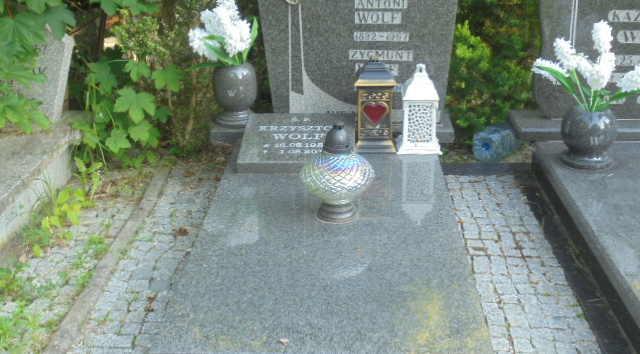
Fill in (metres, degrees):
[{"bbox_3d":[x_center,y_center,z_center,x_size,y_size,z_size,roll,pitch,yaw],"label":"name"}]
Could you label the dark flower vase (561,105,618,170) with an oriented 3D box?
[{"bbox_3d":[1.042,-0.167,3.106,0.213,0.230,0.213,0,22,3],"label":"dark flower vase"}]

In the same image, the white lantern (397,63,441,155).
[{"bbox_3d":[0.410,-0.285,3.259,0.170,0.356,0.160,0,22,3],"label":"white lantern"}]

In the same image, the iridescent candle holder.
[{"bbox_3d":[0.061,-0.025,2.666,0.250,0.330,0.250,0,22,3],"label":"iridescent candle holder"}]

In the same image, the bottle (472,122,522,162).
[{"bbox_3d":[0.863,-0.176,3.824,0.150,0.150,0.310,13,26,30],"label":"bottle"}]

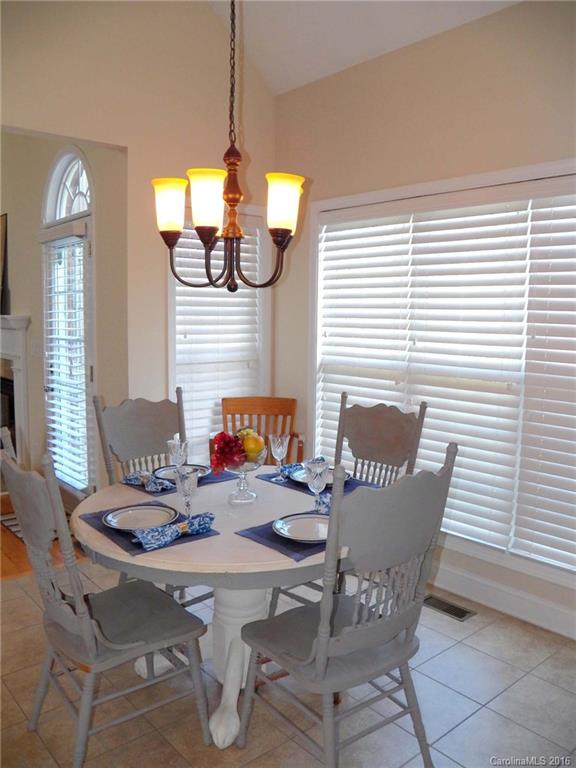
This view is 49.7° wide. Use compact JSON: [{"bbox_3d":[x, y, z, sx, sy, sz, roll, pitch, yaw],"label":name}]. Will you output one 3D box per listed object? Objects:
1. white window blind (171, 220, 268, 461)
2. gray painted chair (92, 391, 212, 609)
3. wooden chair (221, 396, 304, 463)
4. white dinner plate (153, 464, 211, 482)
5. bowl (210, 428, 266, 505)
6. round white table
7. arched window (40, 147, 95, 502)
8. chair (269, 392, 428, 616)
[{"bbox_3d":[-0.450,-0.208,4.061,0.690,1.730,0.070,-5,9,-39],"label":"white window blind"},{"bbox_3d":[-0.532,0.617,2.803,0.485,1.110,0.550,-5,9,-42],"label":"gray painted chair"},{"bbox_3d":[-0.177,0.599,3.695,0.560,0.950,0.550,1,7,-2],"label":"wooden chair"},{"bbox_3d":[-0.481,0.405,2.812,0.265,0.025,0.265,1,7,0],"label":"white dinner plate"},{"bbox_3d":[-0.190,0.325,2.495,0.220,0.275,0.210,1,7,0],"label":"bowl"},{"bbox_3d":[-0.205,0.840,2.481,1.230,0.750,1.230,1,7,0],"label":"round white table"},{"bbox_3d":[-1.570,-0.356,4.411,0.110,2.450,0.920,-5,9,-42],"label":"arched window"},{"bbox_3d":[0.256,0.632,2.768,0.485,1.110,0.550,7,9,41],"label":"chair"}]

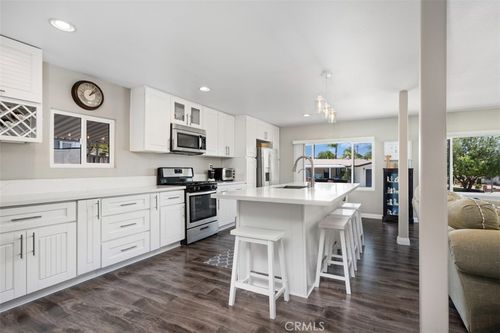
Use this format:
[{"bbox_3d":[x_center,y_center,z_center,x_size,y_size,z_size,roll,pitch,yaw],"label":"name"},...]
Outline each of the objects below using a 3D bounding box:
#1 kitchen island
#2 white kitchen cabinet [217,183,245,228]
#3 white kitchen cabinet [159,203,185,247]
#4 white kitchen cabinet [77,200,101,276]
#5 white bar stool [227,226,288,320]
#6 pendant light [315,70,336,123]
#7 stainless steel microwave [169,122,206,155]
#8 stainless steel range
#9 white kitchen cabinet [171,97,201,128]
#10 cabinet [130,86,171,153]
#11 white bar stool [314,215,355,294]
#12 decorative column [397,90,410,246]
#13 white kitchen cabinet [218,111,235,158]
[{"bbox_3d":[0.781,0.757,3.354,1.235,0.920,2.640,0,0,29],"label":"kitchen island"},{"bbox_3d":[-0.632,0.749,4.853,0.610,0.790,0.940,0,0,30],"label":"white kitchen cabinet"},{"bbox_3d":[-1.372,0.822,3.523,0.620,0.580,0.455,0,0,29],"label":"white kitchen cabinet"},{"bbox_3d":[-1.935,0.738,2.615,0.610,0.784,0.238,0,0,30],"label":"white kitchen cabinet"},{"bbox_3d":[0.085,0.904,2.112,0.440,0.636,0.320,0,0,30],"label":"white bar stool"},{"bbox_3d":[0.956,-0.870,2.934,0.136,0.565,0.820,0,0,30],"label":"pendant light"},{"bbox_3d":[-1.177,-0.453,4.134,0.393,0.425,0.760,0,0,30],"label":"stainless steel microwave"},{"bbox_3d":[-1.026,0.630,4.082,0.665,1.200,0.760,0,0,30],"label":"stainless steel range"},{"bbox_3d":[-1.204,-0.904,4.152,0.328,0.467,0.760,0,0,30],"label":"white kitchen cabinet"},{"bbox_3d":[-1.507,-0.672,3.609,0.325,0.920,0.462,0,0,29],"label":"cabinet"},{"bbox_3d":[0.899,0.888,2.460,0.330,0.645,0.460,0,0,29],"label":"white bar stool"},{"bbox_3d":[2.441,0.021,3.752,0.165,2.405,0.165,0,0,29],"label":"decorative column"},{"bbox_3d":[-0.642,-0.673,5.137,0.325,0.927,0.600,0,0,29],"label":"white kitchen cabinet"}]

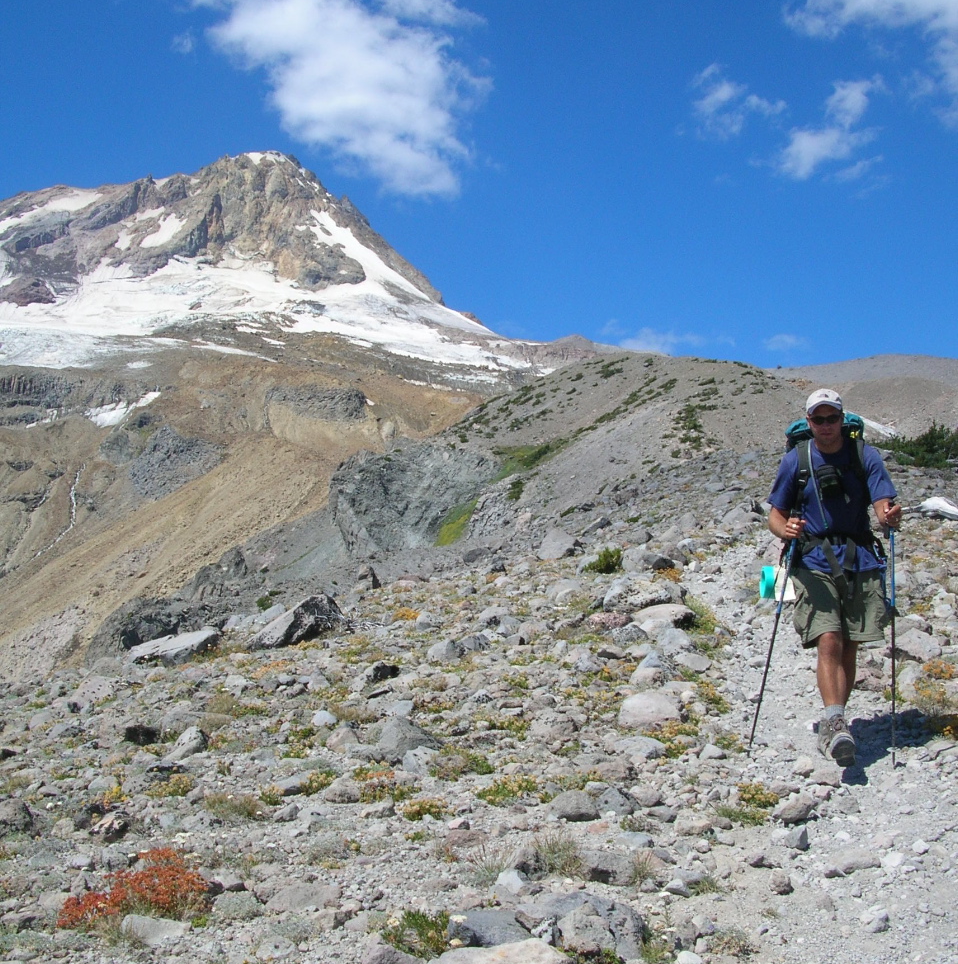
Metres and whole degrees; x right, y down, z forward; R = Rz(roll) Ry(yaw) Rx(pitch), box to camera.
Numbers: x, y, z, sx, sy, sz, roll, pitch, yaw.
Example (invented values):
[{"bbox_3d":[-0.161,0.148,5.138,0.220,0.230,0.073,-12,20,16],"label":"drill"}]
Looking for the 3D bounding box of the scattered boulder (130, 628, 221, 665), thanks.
[{"bbox_3d":[-2.254,1.218,9.582,0.652,0.263,0.456,3,-7,-28],"label":"scattered boulder"}]

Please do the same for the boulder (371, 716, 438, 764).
[{"bbox_3d":[-0.367,1.290,6.462,0.329,0.230,0.279,0,-6,-3],"label":"boulder"}]

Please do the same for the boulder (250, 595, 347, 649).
[{"bbox_3d":[-1.409,1.089,10.105,0.733,0.418,0.513,2,-6,-18],"label":"boulder"}]

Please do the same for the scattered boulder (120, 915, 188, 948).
[{"bbox_3d":[-1.029,1.425,4.100,0.215,0.100,0.160,0,-3,0],"label":"scattered boulder"}]

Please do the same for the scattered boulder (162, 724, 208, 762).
[{"bbox_3d":[-1.480,1.318,6.522,0.226,0.185,0.181,1,-6,-13],"label":"scattered boulder"}]

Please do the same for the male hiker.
[{"bbox_3d":[1.713,0.462,6.250,0.650,1.800,0.750,-1,-3,13],"label":"male hiker"}]

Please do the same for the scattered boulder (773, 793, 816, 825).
[{"bbox_3d":[1.281,1.326,5.252,0.173,0.122,0.130,-1,-6,14],"label":"scattered boulder"}]

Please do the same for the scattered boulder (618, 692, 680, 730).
[{"bbox_3d":[0.890,1.198,6.750,0.325,0.185,0.260,0,-3,0],"label":"scattered boulder"}]

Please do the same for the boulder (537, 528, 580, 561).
[{"bbox_3d":[0.963,0.758,15.670,0.532,0.384,0.425,0,-6,4],"label":"boulder"}]

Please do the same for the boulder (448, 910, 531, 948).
[{"bbox_3d":[0.033,1.411,4.050,0.260,0.145,0.220,0,-3,0],"label":"boulder"}]

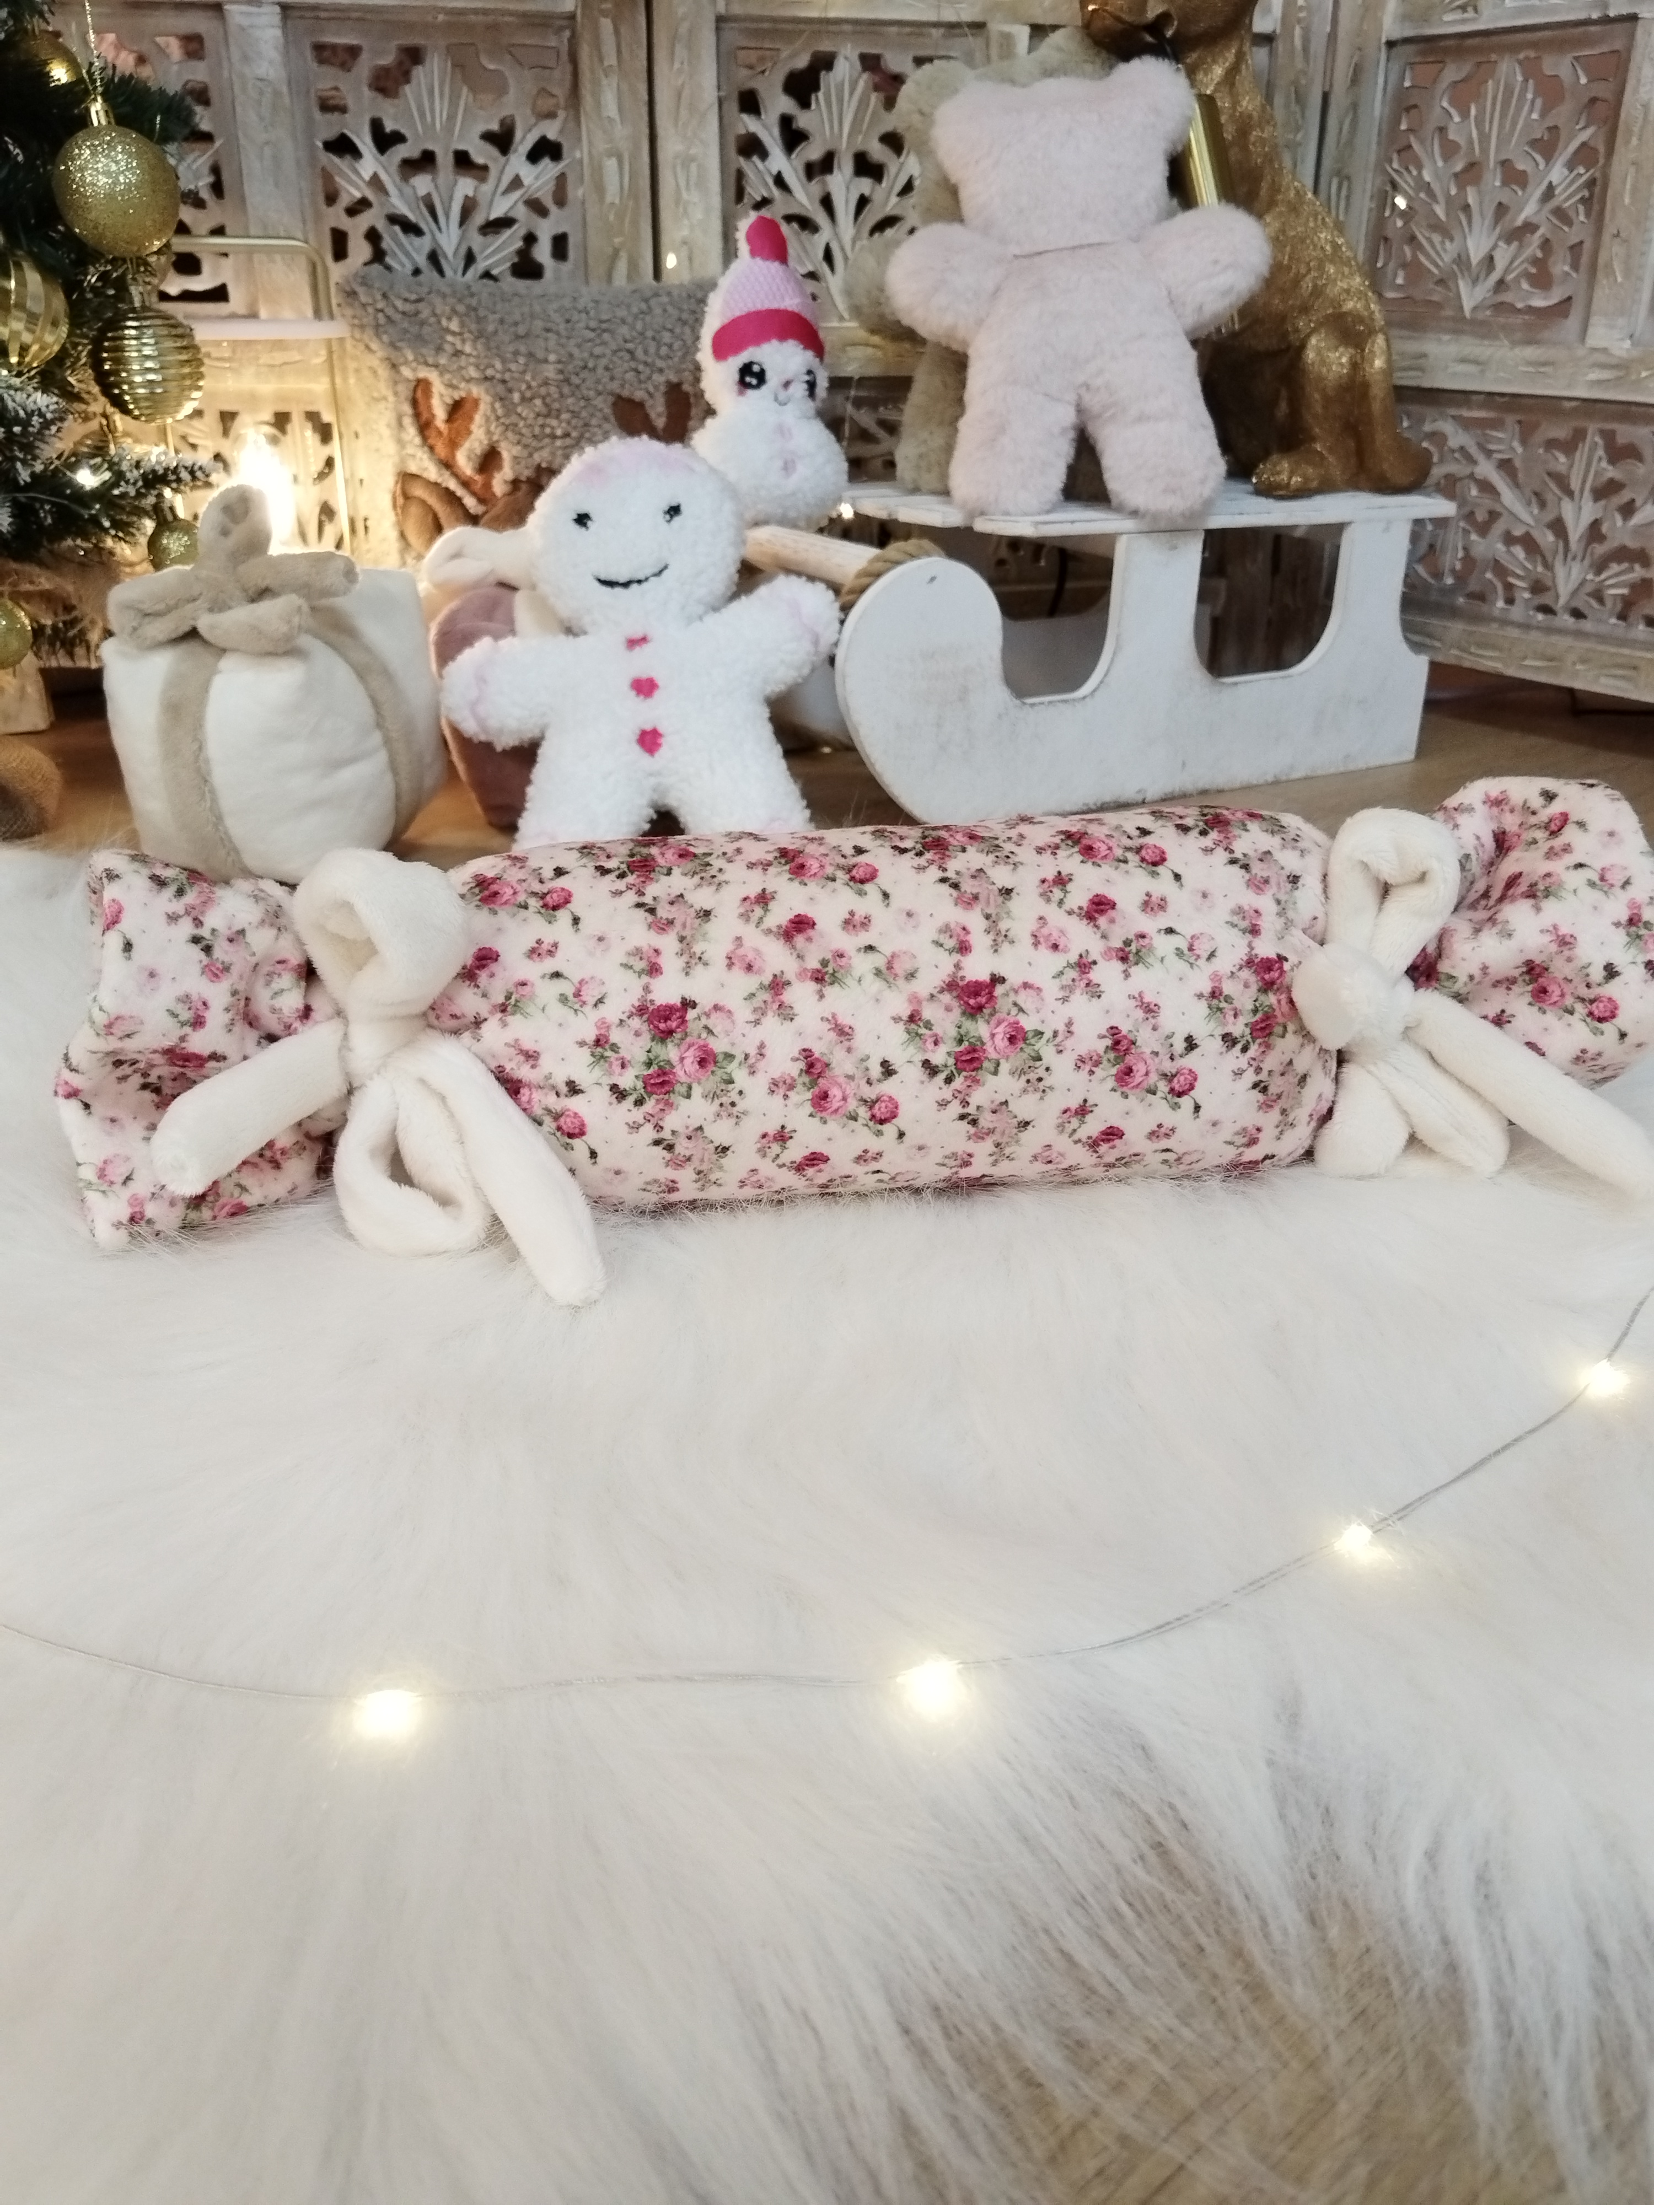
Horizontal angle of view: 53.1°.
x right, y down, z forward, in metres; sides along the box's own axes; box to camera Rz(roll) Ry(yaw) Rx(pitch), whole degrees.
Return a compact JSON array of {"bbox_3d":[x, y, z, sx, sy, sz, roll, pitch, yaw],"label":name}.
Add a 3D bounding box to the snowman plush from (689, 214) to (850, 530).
[{"bbox_3d":[-0.034,-0.432,0.986,0.105,0.168,0.063,-12,29,-28],"label":"snowman plush"}]

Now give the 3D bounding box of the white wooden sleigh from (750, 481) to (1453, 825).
[{"bbox_3d":[0.151,-0.307,1.083,0.503,0.171,0.227,-15,30,-31],"label":"white wooden sleigh"}]

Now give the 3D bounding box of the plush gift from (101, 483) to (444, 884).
[{"bbox_3d":[-0.279,-0.222,0.853,0.126,0.182,0.126,9,26,14],"label":"plush gift"}]

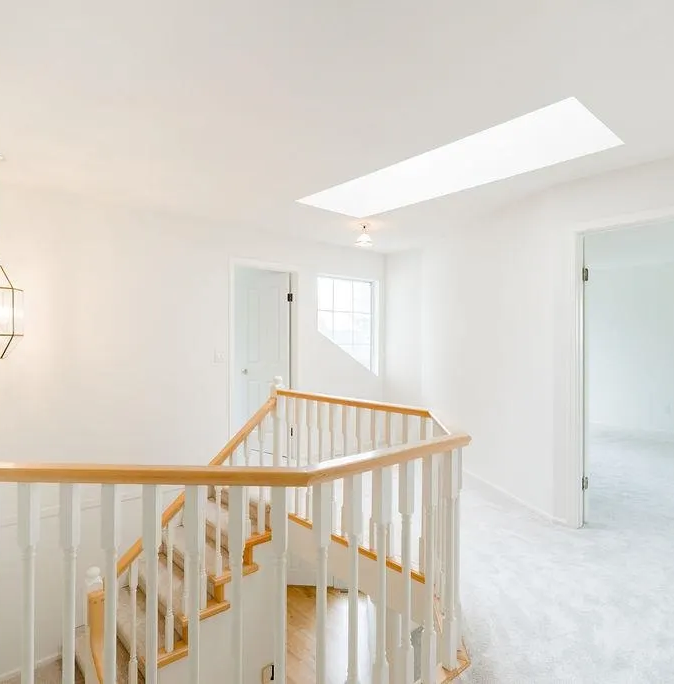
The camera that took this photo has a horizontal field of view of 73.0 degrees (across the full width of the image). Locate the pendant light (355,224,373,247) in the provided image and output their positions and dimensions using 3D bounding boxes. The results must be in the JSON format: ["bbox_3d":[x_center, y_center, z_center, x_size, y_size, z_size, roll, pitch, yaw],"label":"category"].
[{"bbox_3d":[0.263,-1.012,4.370,0.170,0.235,0.170,0,0,0],"label":"pendant light"}]

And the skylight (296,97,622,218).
[{"bbox_3d":[0.656,-1.170,3.130,0.735,0.100,2.110,0,0,-42],"label":"skylight"}]

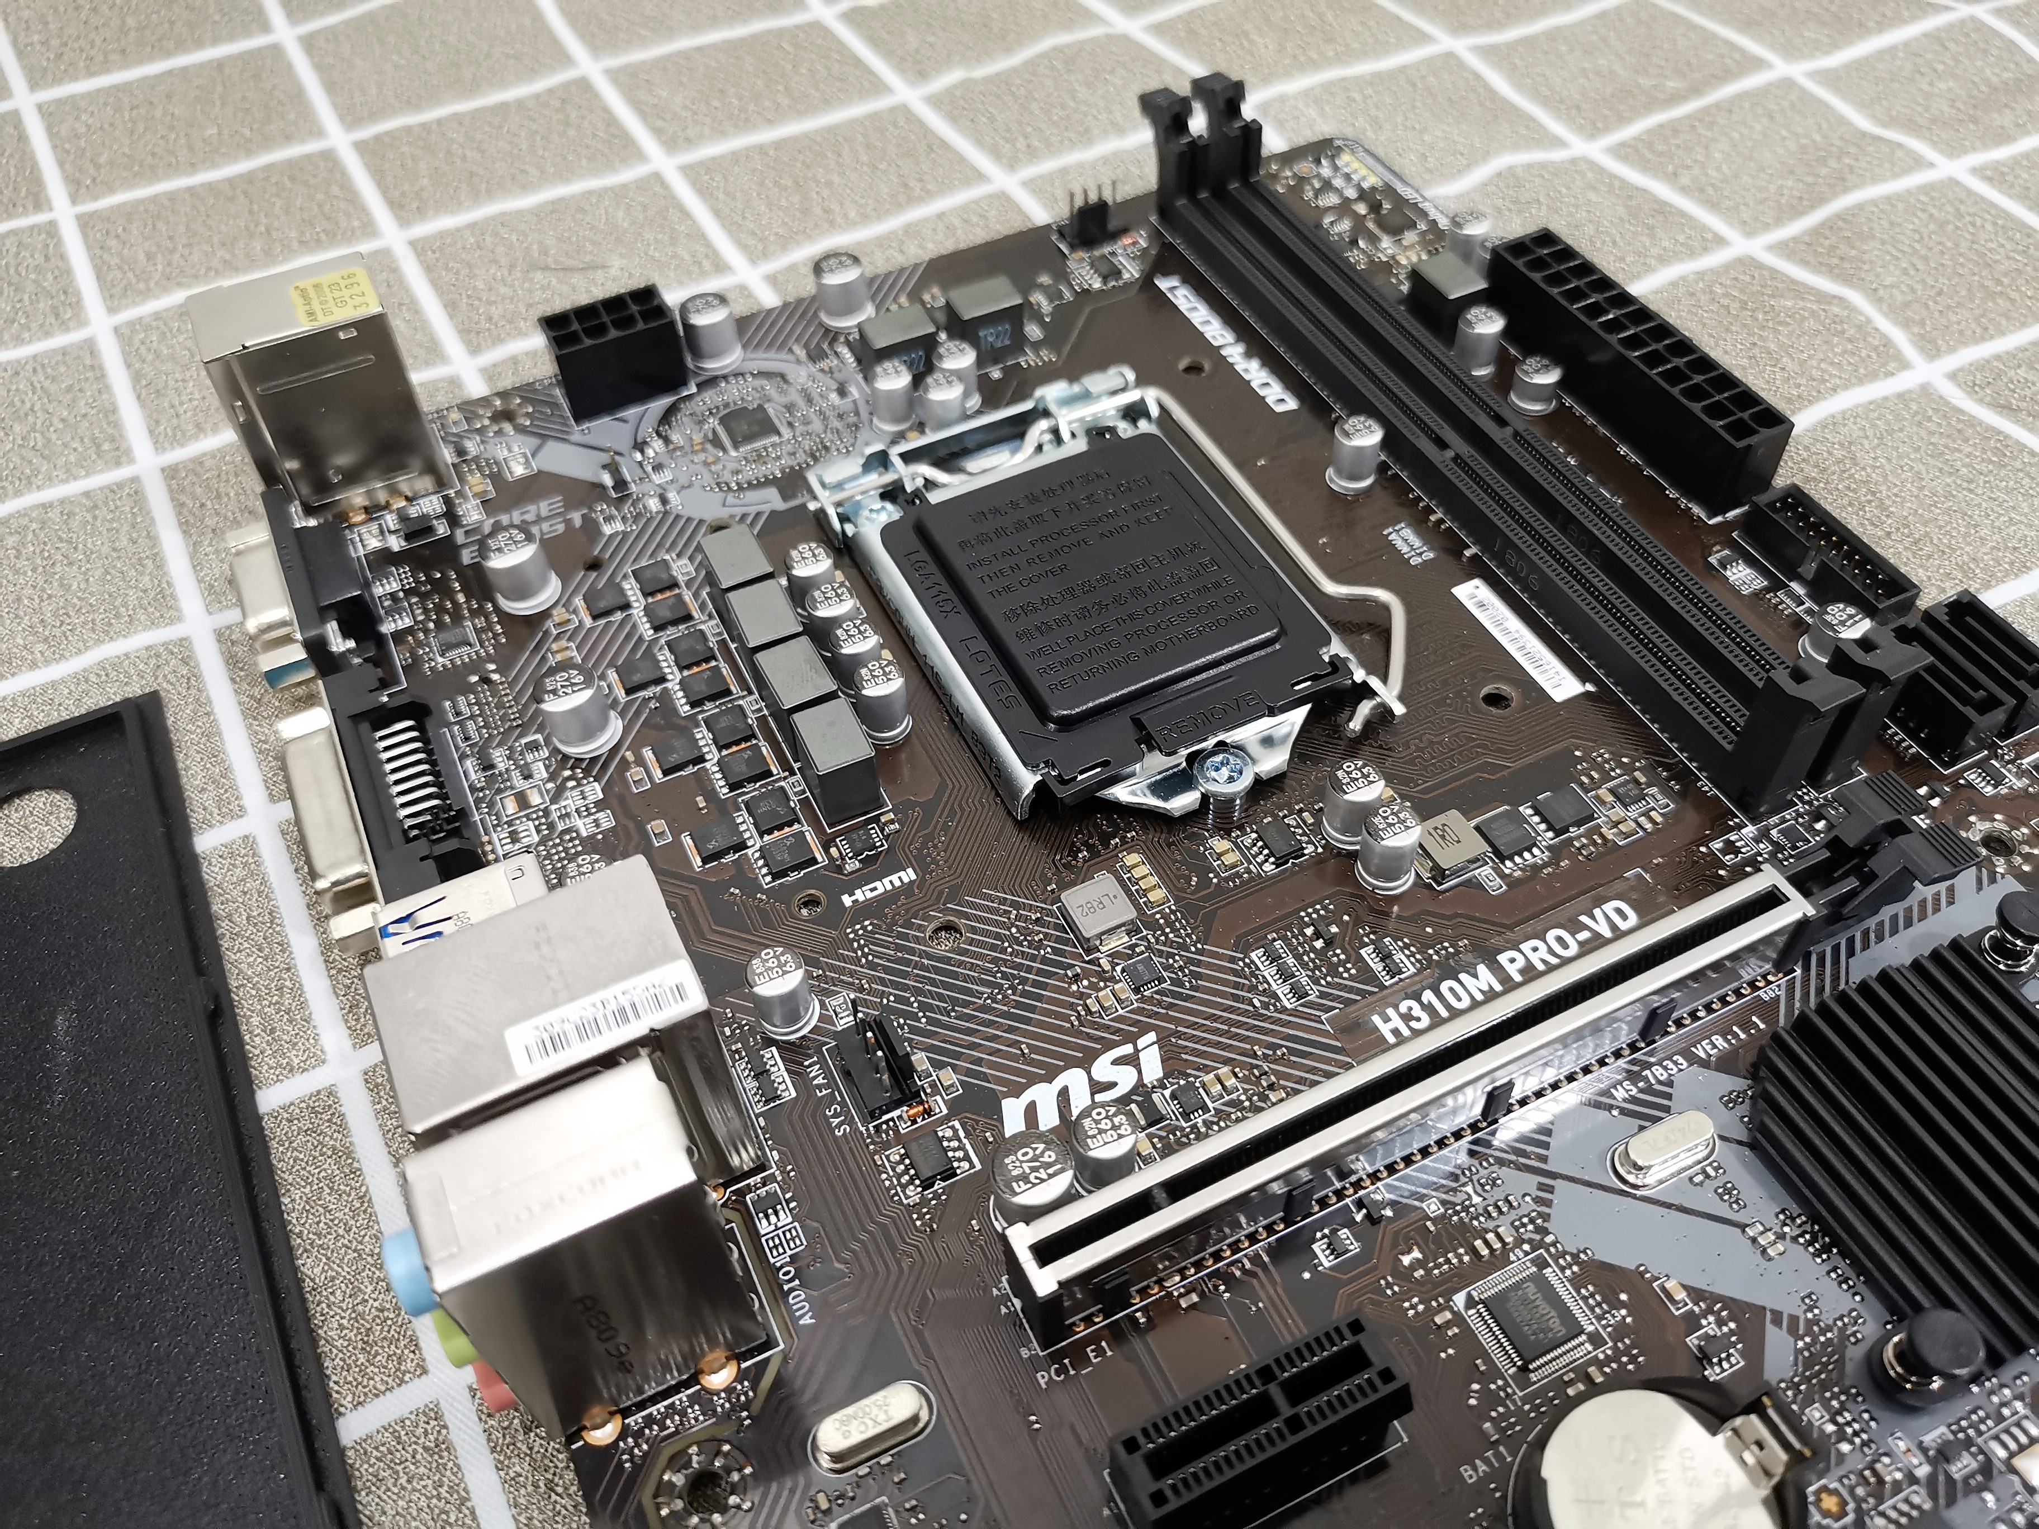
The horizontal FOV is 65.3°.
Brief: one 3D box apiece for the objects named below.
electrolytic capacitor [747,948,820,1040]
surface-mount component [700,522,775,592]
[{"bbox_3d":[-0.025,0.024,0.169,0.006,0.009,0.006,-1,51,1],"label":"electrolytic capacitor"},{"bbox_3d":[-0.036,-0.024,0.207,0.007,0.009,0.010,-22,53,-15],"label":"surface-mount component"}]

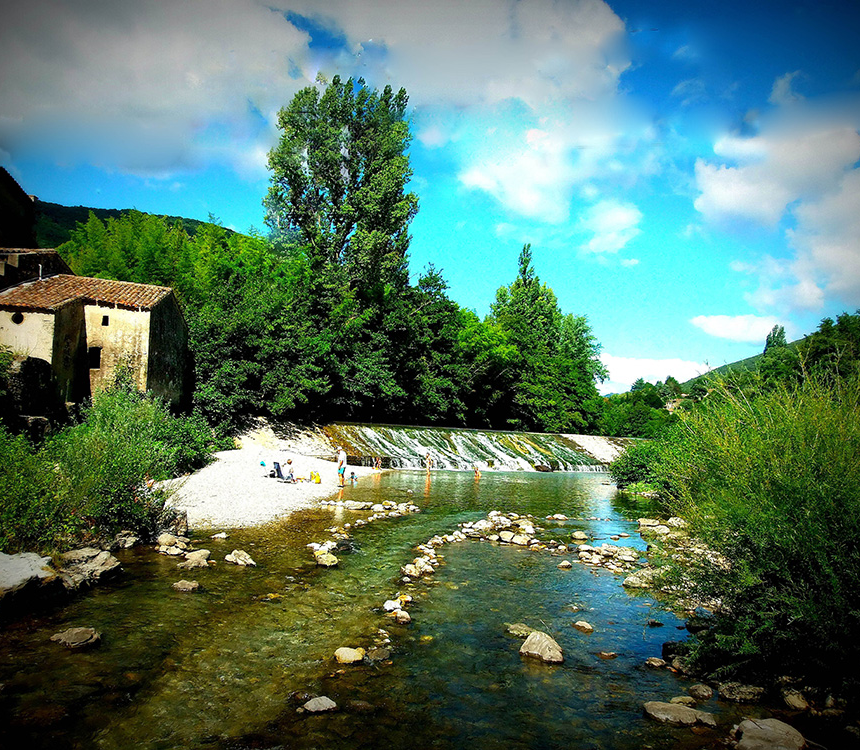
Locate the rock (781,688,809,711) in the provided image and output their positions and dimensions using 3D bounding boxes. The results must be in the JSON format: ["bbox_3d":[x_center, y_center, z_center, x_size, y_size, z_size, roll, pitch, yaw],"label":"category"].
[{"bbox_3d":[3.267,2.883,6.735,0.230,0.160,0.200,1,-5,10],"label":"rock"}]

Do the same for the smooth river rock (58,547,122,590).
[{"bbox_3d":[-5.322,3.119,11.783,0.950,0.480,0.700,4,-4,-23],"label":"smooth river rock"}]

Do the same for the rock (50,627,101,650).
[{"bbox_3d":[-4.148,3.116,8.803,0.560,0.160,0.370,4,-4,-24],"label":"rock"}]

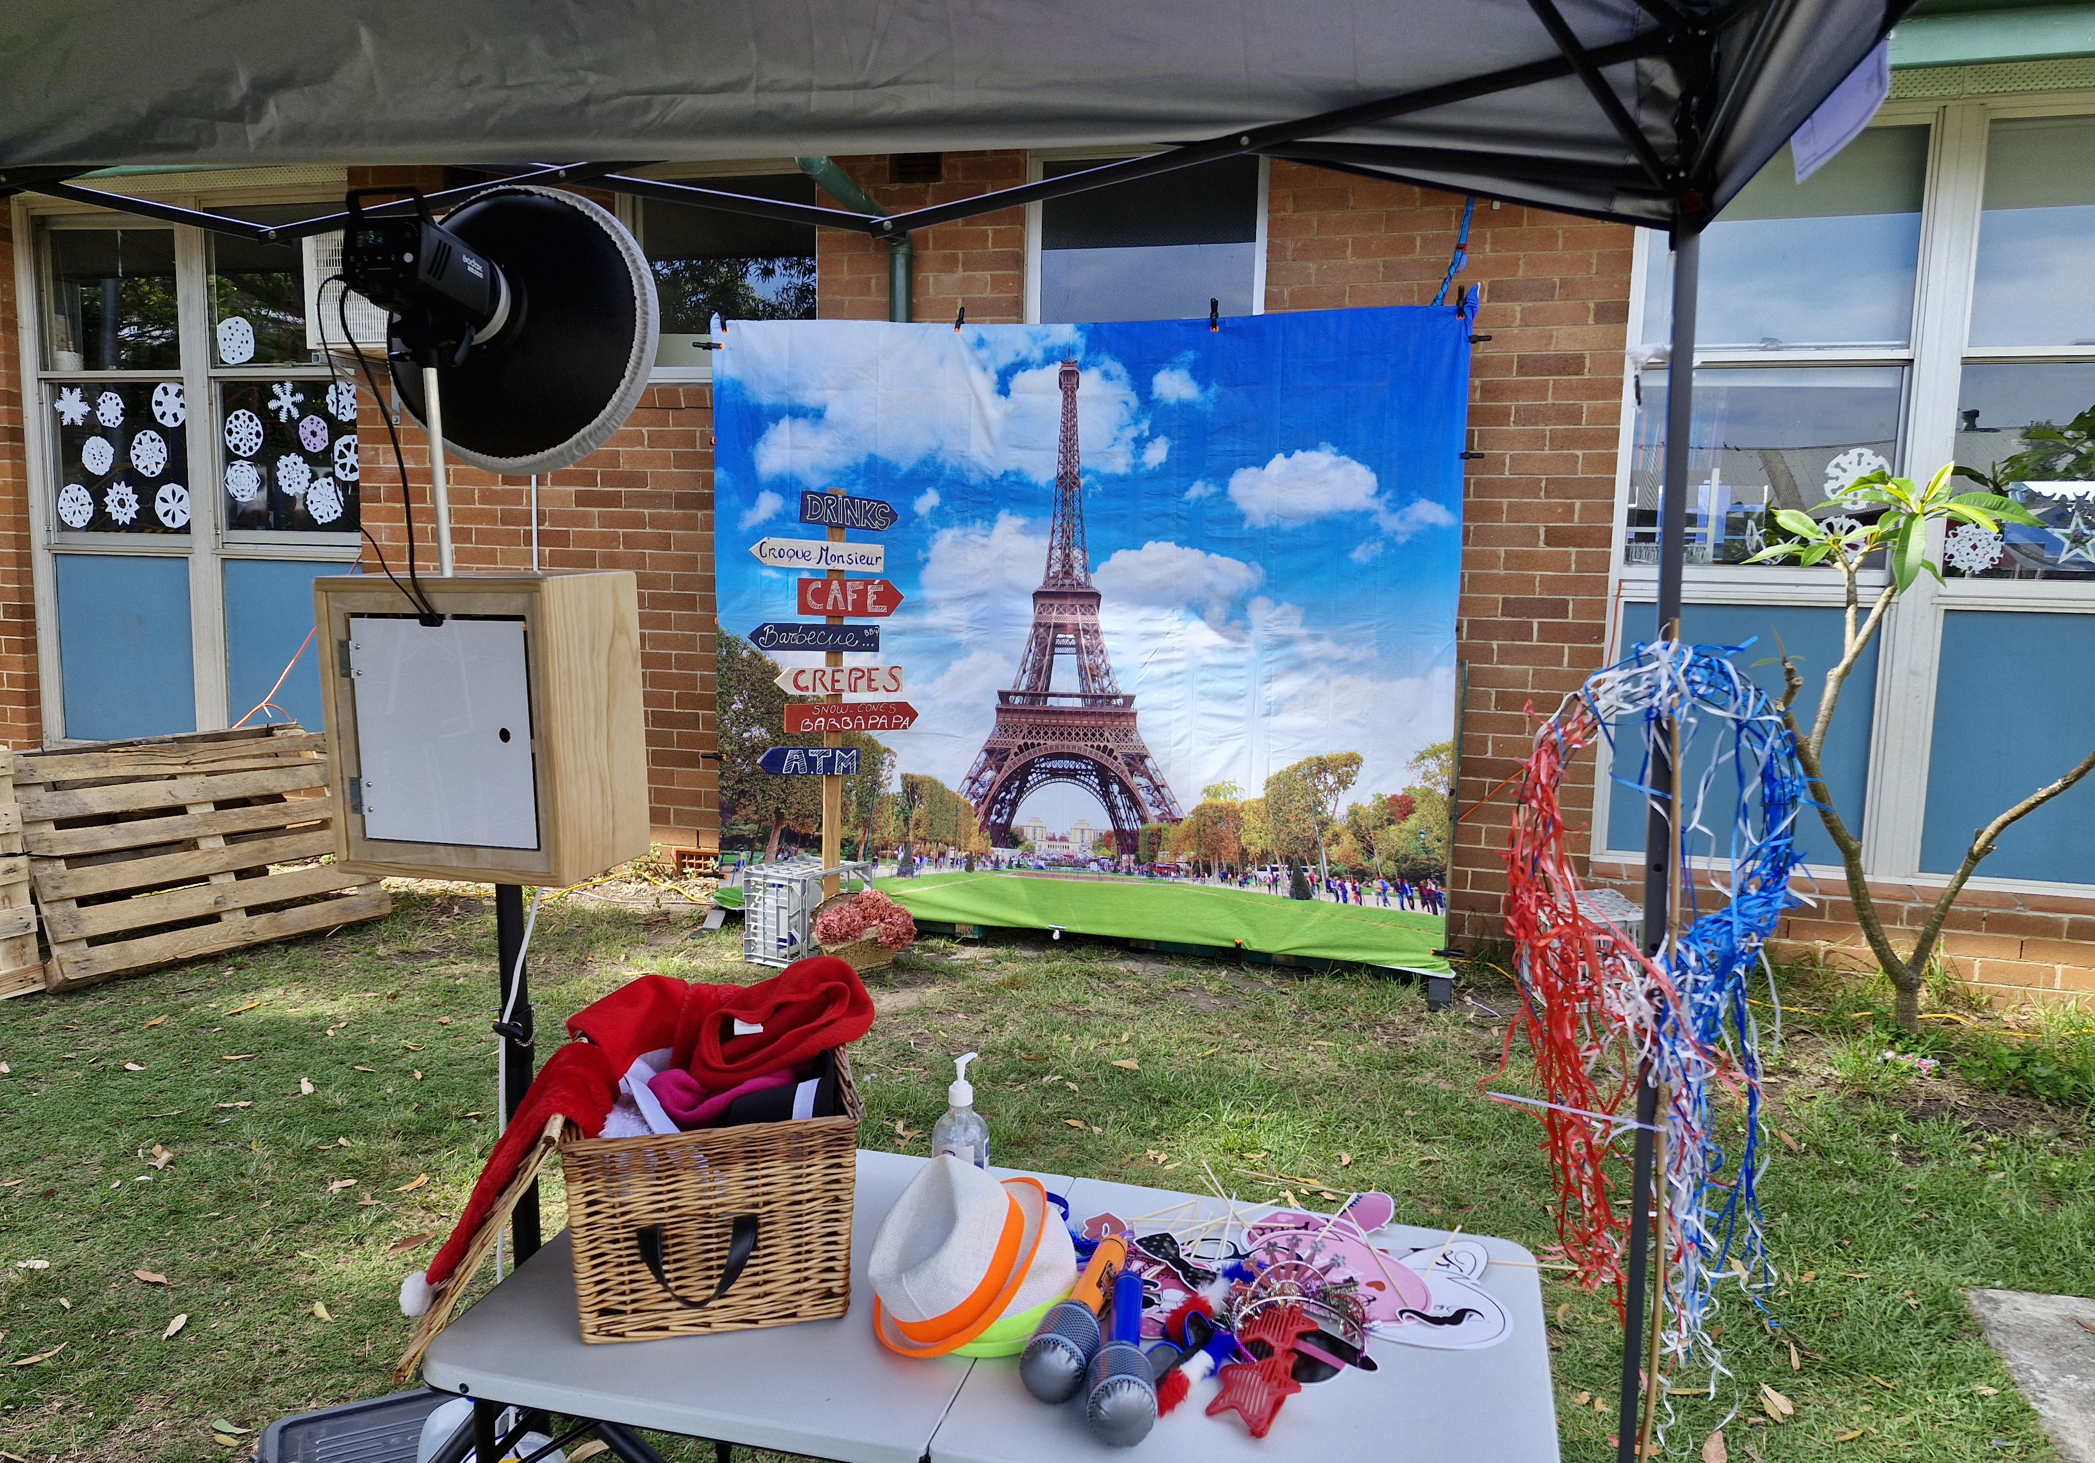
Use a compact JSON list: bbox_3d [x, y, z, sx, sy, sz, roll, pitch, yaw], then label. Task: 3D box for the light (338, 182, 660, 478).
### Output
[{"bbox_3d":[-0.788,-0.585,1.871,0.420,0.420,0.355,2,1,8],"label":"light"}]

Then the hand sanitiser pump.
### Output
[{"bbox_3d":[-0.112,0.535,1.850,0.076,0.215,0.078,1,8,0],"label":"hand sanitiser pump"}]

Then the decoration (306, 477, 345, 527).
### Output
[{"bbox_3d":[-3.363,-1.074,6.479,0.208,0.227,0.010,3,8,14],"label":"decoration"}]

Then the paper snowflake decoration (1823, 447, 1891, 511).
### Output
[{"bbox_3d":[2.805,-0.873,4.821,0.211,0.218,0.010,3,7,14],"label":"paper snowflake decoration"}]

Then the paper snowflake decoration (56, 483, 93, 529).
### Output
[{"bbox_3d":[-4.785,-1.105,6.839,0.223,0.216,0.010,3,8,14],"label":"paper snowflake decoration"}]

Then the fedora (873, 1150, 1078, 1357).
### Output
[{"bbox_3d":[-0.127,0.565,1.573,0.240,0.120,0.265,-30,16,21],"label":"fedora"}]

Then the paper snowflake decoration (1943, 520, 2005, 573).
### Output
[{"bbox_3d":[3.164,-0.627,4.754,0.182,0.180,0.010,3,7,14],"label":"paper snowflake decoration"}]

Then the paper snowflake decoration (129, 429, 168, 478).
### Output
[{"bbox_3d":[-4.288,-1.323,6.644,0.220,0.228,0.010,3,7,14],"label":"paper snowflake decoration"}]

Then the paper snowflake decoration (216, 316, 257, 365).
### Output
[{"bbox_3d":[-3.765,-1.816,6.462,0.212,0.223,0.010,3,8,14],"label":"paper snowflake decoration"}]

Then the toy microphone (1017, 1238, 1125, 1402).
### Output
[{"bbox_3d":[0.036,0.641,1.541,0.071,0.071,0.295,3,11,17],"label":"toy microphone"}]

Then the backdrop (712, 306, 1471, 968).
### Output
[{"bbox_3d":[0.054,-0.340,4.858,2.680,2.200,0.060,3,7,14],"label":"backdrop"}]

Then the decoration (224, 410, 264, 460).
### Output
[{"bbox_3d":[-3.774,-1.396,6.543,0.214,0.221,0.010,3,8,14],"label":"decoration"}]

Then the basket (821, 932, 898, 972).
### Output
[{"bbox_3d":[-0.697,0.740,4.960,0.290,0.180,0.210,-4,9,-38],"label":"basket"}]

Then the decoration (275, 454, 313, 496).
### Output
[{"bbox_3d":[-3.517,-1.200,6.502,0.202,0.197,0.010,3,8,14],"label":"decoration"}]

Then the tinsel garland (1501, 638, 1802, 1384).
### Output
[{"bbox_3d":[0.924,0.427,2.130,0.450,1.140,0.220,1,7,-6],"label":"tinsel garland"}]

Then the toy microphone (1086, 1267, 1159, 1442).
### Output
[{"bbox_3d":[0.084,0.663,1.492,0.070,0.070,0.286,2,5,5],"label":"toy microphone"}]

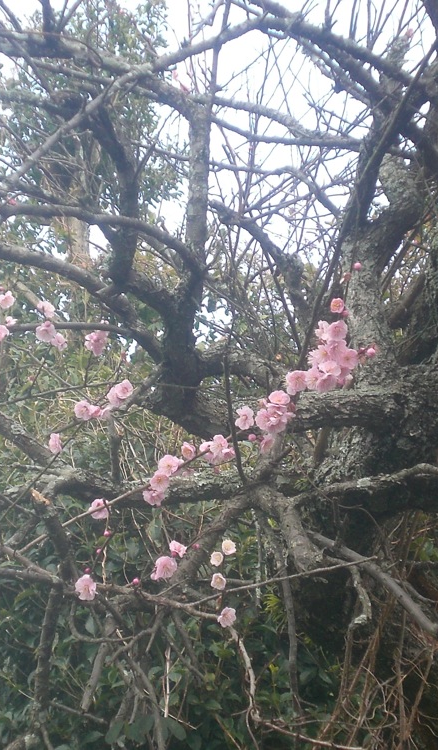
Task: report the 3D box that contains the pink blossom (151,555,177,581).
[{"bbox_3d":[-0.067,0.233,2.203,0.033,0.030,0.020,2,-12,-11],"label":"pink blossom"}]

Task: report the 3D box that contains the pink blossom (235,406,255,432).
[{"bbox_3d":[0.031,0.051,2.150,0.024,0.028,0.016,0,0,0],"label":"pink blossom"}]

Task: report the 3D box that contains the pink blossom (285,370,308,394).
[{"bbox_3d":[0.103,0.010,2.420,0.028,0.031,0.022,-1,6,6],"label":"pink blossom"}]

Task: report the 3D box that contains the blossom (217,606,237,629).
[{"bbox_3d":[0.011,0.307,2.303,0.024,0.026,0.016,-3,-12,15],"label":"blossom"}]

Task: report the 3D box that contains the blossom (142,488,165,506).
[{"bbox_3d":[-0.086,0.162,2.400,0.030,0.022,0.022,0,17,0],"label":"blossom"}]

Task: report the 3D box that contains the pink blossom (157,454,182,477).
[{"bbox_3d":[-0.059,0.107,2.150,0.025,0.025,0.016,1,0,-3],"label":"pink blossom"}]

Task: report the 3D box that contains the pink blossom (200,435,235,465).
[{"bbox_3d":[-0.002,0.096,2.350,0.045,0.037,0.030,1,8,-6],"label":"pink blossom"}]

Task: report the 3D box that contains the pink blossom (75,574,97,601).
[{"bbox_3d":[-0.154,0.247,2.120,0.025,0.029,0.017,1,11,-3],"label":"pink blossom"}]

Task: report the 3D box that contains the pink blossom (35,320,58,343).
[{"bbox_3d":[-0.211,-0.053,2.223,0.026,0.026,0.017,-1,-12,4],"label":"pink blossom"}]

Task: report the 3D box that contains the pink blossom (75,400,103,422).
[{"bbox_3d":[-0.176,0.048,2.450,0.039,0.026,0.024,-1,6,6],"label":"pink blossom"}]

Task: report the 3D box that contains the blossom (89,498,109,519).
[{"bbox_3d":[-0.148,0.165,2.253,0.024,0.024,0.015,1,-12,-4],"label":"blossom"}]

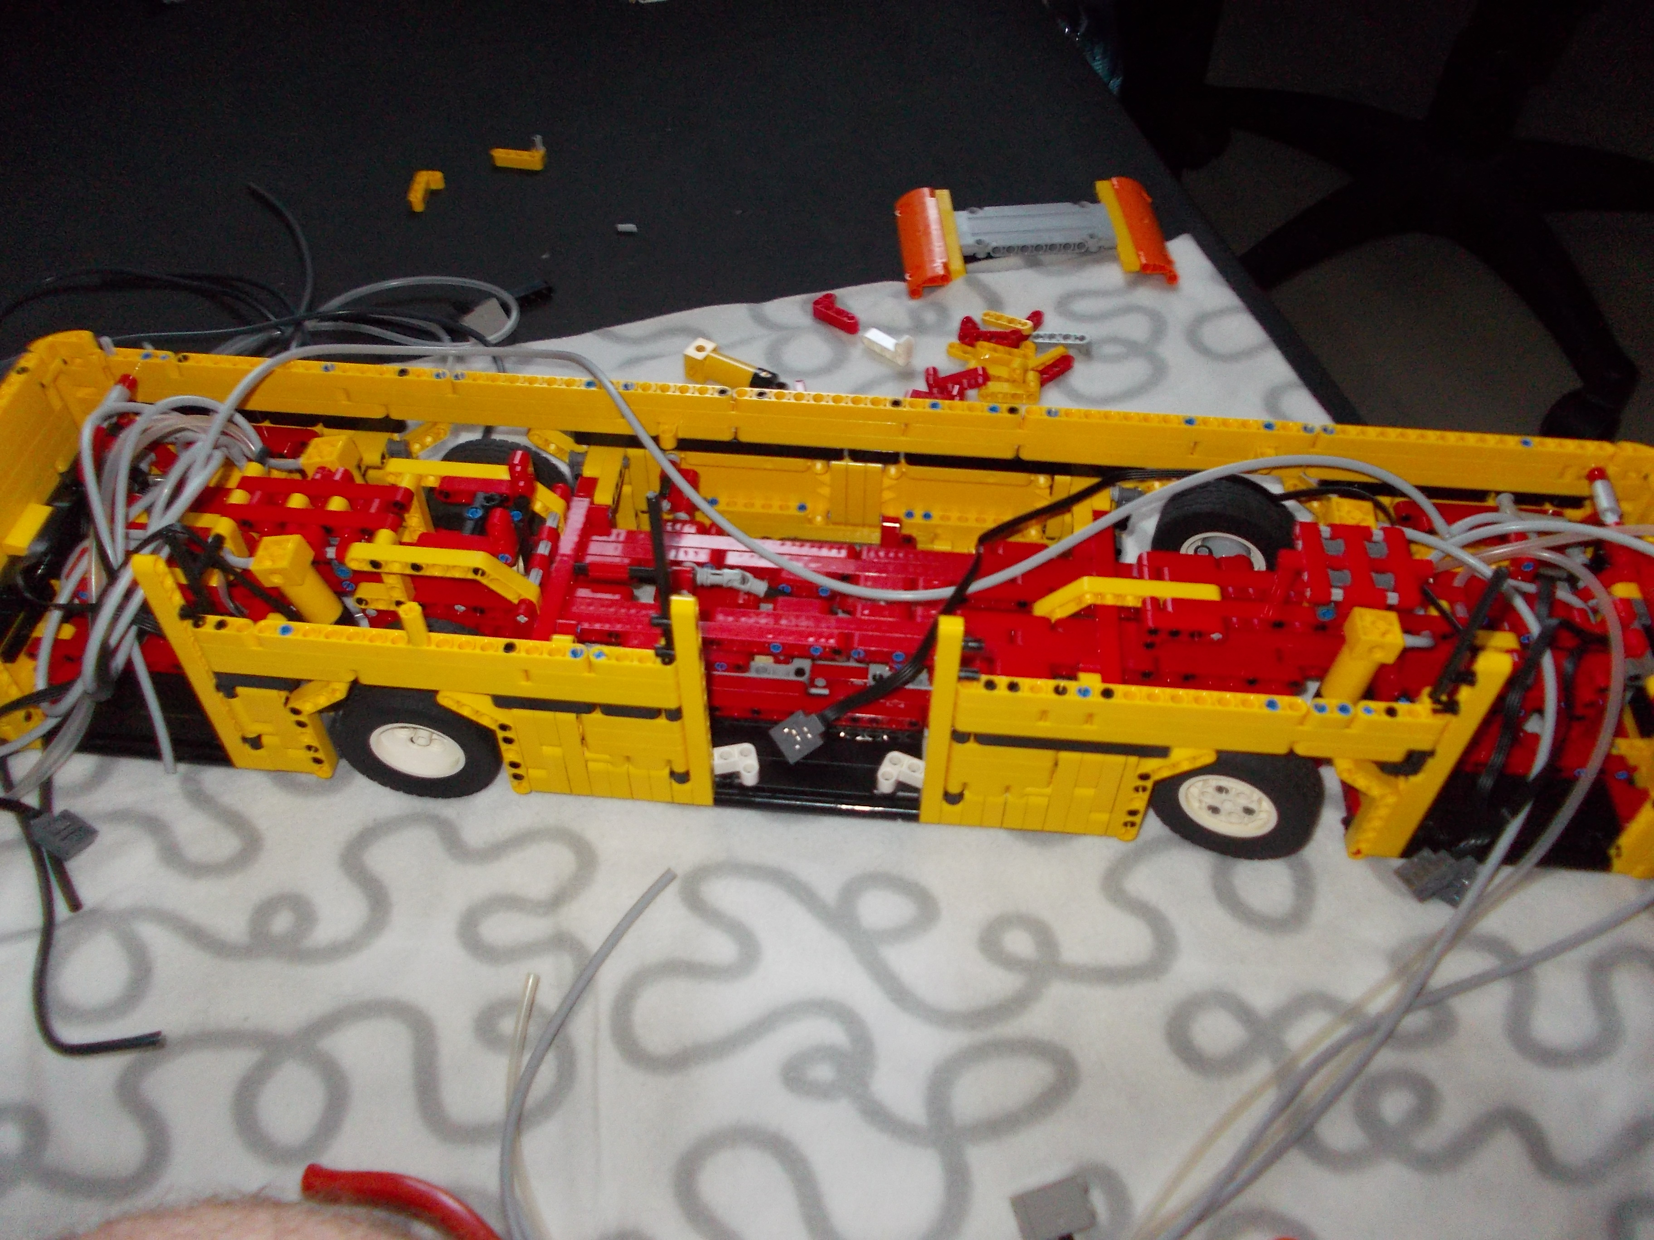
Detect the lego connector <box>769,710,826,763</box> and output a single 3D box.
[{"bbox_3d":[-0.011,0.047,0.540,0.019,0.011,0.016,-33,84,-5],"label":"lego connector"}]

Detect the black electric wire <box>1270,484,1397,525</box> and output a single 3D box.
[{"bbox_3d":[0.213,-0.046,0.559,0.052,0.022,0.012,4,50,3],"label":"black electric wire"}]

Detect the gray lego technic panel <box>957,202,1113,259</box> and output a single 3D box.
[{"bbox_3d":[0.118,-0.224,0.766,0.088,0.009,0.040,-4,48,-2],"label":"gray lego technic panel"}]

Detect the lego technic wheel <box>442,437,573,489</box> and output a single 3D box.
[{"bbox_3d":[-0.148,-0.052,0.610,0.065,0.065,0.025,4,50,3],"label":"lego technic wheel"}]

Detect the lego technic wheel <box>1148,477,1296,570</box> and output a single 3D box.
[{"bbox_3d":[0.177,-0.031,0.592,0.065,0.065,0.025,19,53,15],"label":"lego technic wheel"}]

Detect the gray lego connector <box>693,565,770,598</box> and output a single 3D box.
[{"bbox_3d":[-0.038,-0.015,0.541,0.029,0.009,0.009,10,51,2],"label":"gray lego connector"}]

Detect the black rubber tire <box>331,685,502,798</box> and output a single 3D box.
[{"bbox_3d":[-0.160,0.045,0.530,0.065,0.065,0.025,4,50,3],"label":"black rubber tire"}]

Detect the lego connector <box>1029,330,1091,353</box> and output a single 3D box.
[{"bbox_3d":[0.127,-0.151,0.730,0.032,0.008,0.008,2,50,1],"label":"lego connector"}]

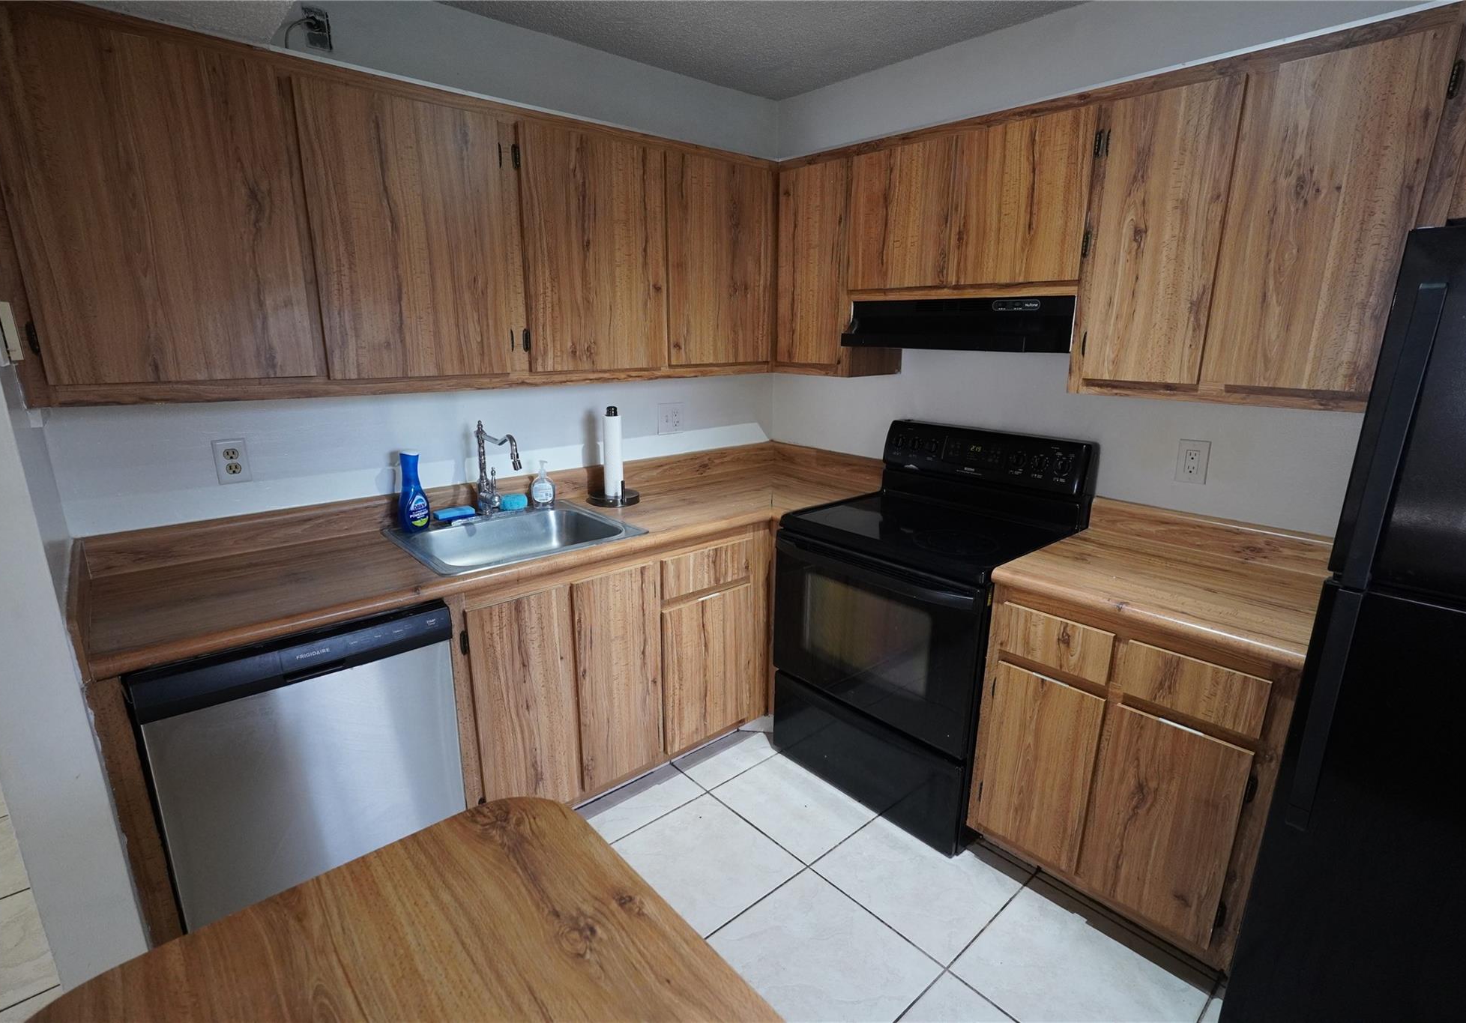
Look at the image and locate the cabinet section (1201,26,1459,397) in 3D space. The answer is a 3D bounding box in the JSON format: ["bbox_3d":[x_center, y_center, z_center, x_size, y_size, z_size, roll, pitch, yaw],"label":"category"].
[{"bbox_3d":[1.364,-0.629,1.568,0.322,0.700,0.328,-12,19,-40],"label":"cabinet section"}]

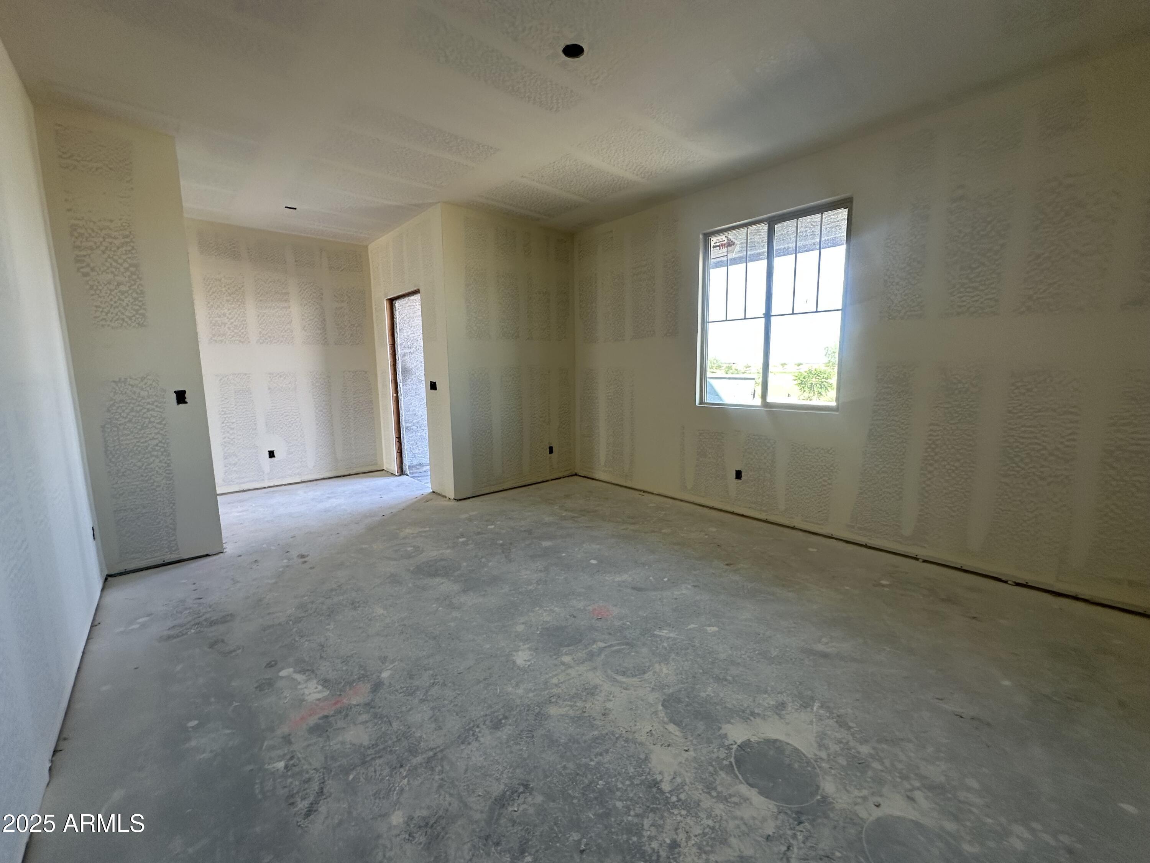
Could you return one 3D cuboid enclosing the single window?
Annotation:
[{"bbox_3d":[1.532,-0.913,3.702,0.100,1.455,1.180,-7,10,-41],"label":"single window"}]

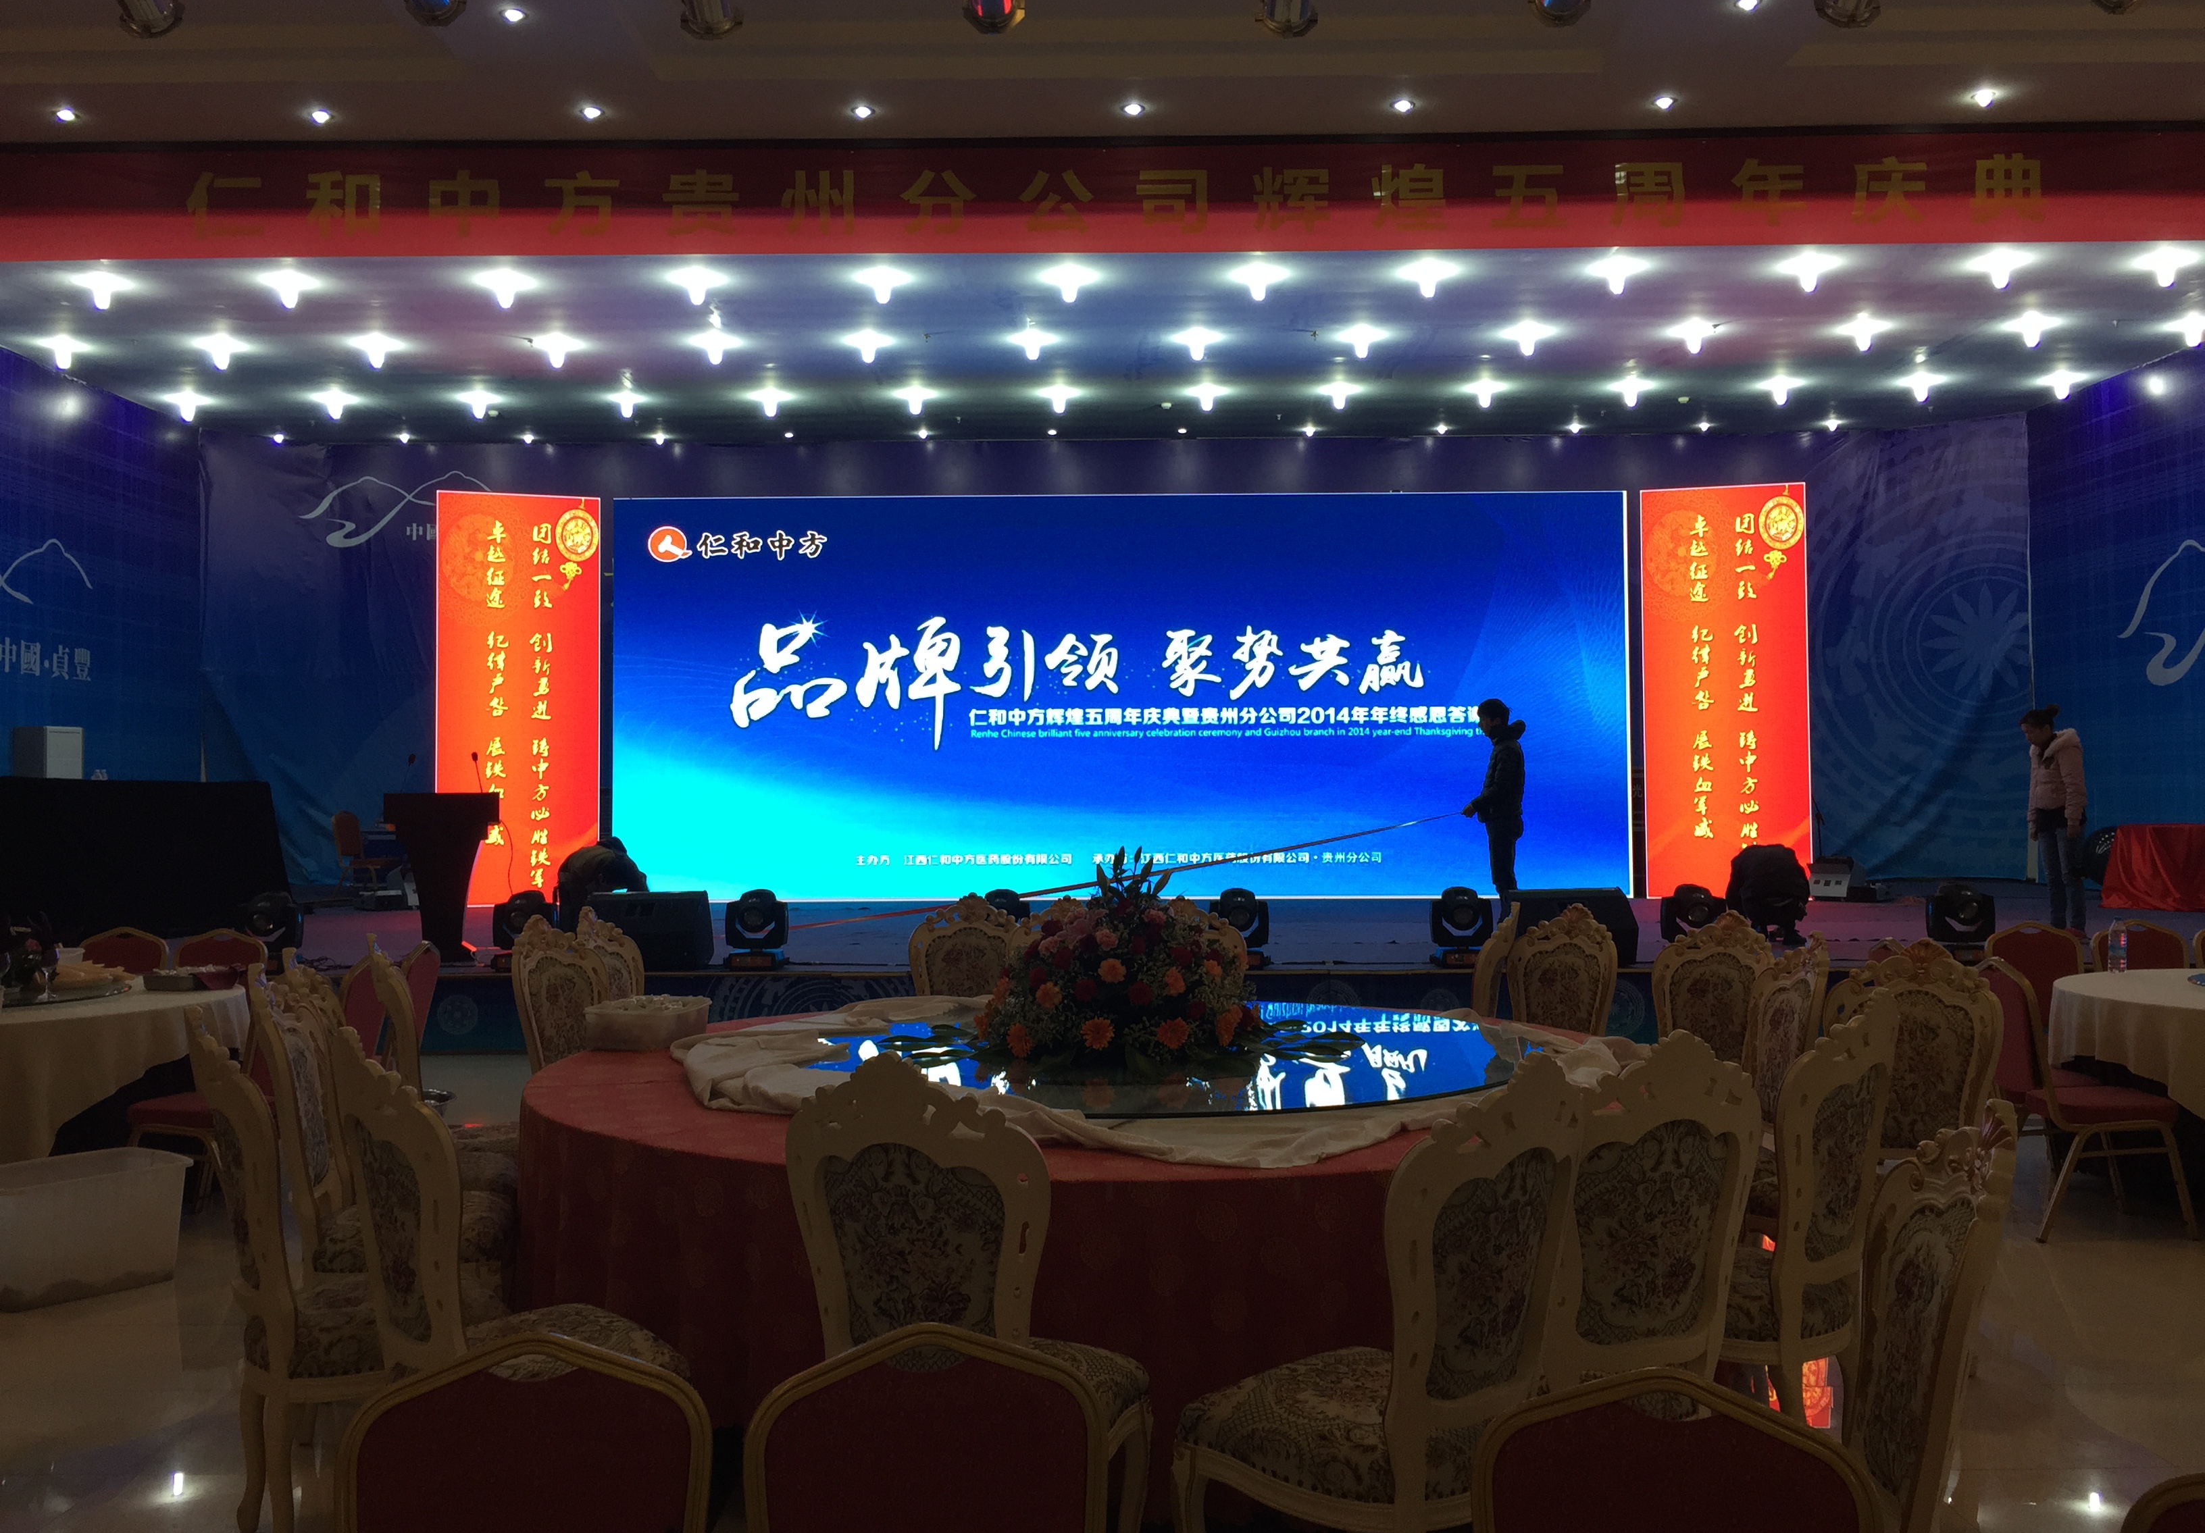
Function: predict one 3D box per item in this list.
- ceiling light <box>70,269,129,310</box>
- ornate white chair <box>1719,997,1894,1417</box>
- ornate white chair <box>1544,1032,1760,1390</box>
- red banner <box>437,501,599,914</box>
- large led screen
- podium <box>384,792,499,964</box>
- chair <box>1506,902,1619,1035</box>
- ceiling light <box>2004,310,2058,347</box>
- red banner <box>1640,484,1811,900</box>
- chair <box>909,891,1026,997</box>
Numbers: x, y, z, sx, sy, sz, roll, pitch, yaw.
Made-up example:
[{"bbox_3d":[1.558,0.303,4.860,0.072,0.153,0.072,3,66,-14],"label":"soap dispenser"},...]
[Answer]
[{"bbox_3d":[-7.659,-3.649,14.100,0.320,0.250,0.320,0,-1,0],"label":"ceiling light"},{"bbox_3d":[1.620,1.072,4.480,0.500,1.100,0.580,0,-1,-45],"label":"ornate white chair"},{"bbox_3d":[1.010,1.069,3.860,0.500,1.100,0.580,0,-1,-27],"label":"ornate white chair"},{"bbox_3d":[-5.659,-0.651,17.900,1.500,3.970,0.150,0,-1,-18],"label":"red banner"},{"bbox_3d":[0.178,-0.680,18.150,9.950,3.970,0.200,0,-1,0],"label":"large led screen"},{"bbox_3d":[-4.340,0.729,12.150,0.700,1.110,0.480,0,-1,-6],"label":"podium"},{"bbox_3d":[1.700,1.102,7.090,0.500,1.100,0.580,-1,-1,38],"label":"chair"},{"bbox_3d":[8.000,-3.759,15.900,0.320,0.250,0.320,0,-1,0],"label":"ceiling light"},{"bbox_3d":[6.053,-0.714,17.930,1.500,3.970,0.150,-1,-1,18],"label":"red banner"},{"bbox_3d":[-0.540,1.121,7.430,0.500,1.100,0.580,0,-1,-2],"label":"chair"}]

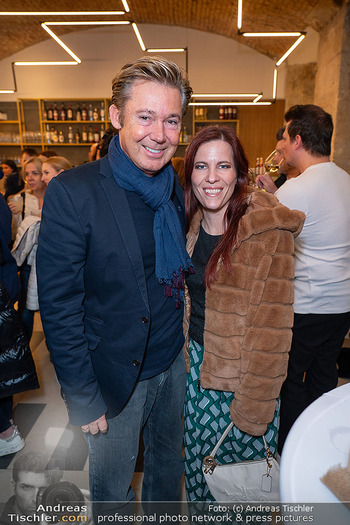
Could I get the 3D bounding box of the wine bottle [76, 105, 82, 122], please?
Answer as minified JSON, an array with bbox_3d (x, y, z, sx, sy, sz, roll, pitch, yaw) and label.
[{"bbox_3d":[-1.768,-2.769,7.012,0.078,0.305,0.078,0,13,0],"label":"wine bottle"}]

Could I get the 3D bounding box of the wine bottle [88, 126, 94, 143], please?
[{"bbox_3d":[-1.639,-2.491,7.413,0.080,0.308,0.080,0,15,0],"label":"wine bottle"}]

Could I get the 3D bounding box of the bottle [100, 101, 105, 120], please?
[{"bbox_3d":[-1.335,-2.778,7.011,0.075,0.320,0.075,0,13,0],"label":"bottle"}]

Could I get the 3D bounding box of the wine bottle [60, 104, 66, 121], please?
[{"bbox_3d":[-2.060,-2.778,7.011,0.080,0.310,0.080,0,13,0],"label":"wine bottle"}]

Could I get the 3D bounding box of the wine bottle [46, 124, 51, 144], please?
[{"bbox_3d":[-2.471,-2.505,7.411,0.077,0.347,0.077,0,15,0],"label":"wine bottle"}]

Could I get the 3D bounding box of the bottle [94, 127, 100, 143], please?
[{"bbox_3d":[-1.522,-2.485,7.414,0.080,0.296,0.080,0,15,0],"label":"bottle"}]

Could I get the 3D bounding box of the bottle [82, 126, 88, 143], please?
[{"bbox_3d":[-1.672,-2.398,7.096,0.078,0.305,0.078,0,13,0],"label":"bottle"}]

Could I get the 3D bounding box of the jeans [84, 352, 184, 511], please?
[{"bbox_3d":[-0.131,0.755,1.323,0.380,0.990,0.270,-6,13,-23],"label":"jeans"}]

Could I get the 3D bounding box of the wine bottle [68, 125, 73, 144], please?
[{"bbox_3d":[-1.951,-2.393,7.097,0.077,0.315,0.077,0,13,0],"label":"wine bottle"}]

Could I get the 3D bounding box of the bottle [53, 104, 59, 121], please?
[{"bbox_3d":[-2.202,-2.778,7.011,0.080,0.310,0.080,0,13,0],"label":"bottle"}]

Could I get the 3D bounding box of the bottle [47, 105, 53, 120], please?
[{"bbox_3d":[-2.395,-2.887,7.310,0.082,0.286,0.082,0,15,0],"label":"bottle"}]

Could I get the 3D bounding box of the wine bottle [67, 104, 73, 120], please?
[{"bbox_3d":[-2.018,-2.890,7.309,0.082,0.293,0.082,0,15,0],"label":"wine bottle"}]

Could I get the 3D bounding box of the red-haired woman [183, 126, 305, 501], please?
[{"bbox_3d":[0.151,0.431,1.293,0.500,1.690,0.360,2,13,11],"label":"red-haired woman"}]

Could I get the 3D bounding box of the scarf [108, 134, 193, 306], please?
[{"bbox_3d":[-0.073,-0.111,1.016,0.200,0.450,0.230,-8,17,-29],"label":"scarf"}]

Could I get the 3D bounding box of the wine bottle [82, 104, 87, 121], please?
[{"bbox_3d":[-1.745,-2.888,7.309,0.080,0.289,0.080,0,15,0],"label":"wine bottle"}]

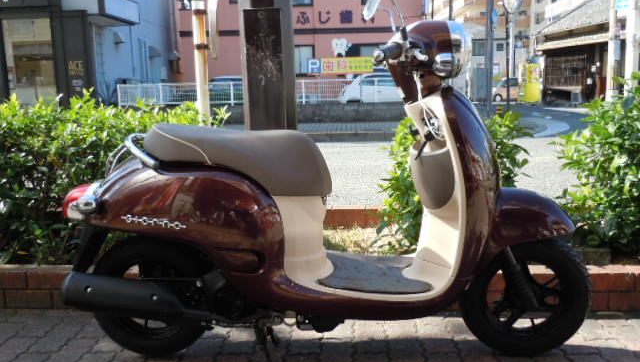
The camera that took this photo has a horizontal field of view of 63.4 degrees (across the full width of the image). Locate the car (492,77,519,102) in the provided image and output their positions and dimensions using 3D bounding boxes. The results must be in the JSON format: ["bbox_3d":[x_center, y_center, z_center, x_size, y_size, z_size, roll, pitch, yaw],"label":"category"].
[{"bbox_3d":[11.587,-5.483,31.447,3.450,1.500,1.480,-1,10,3],"label":"car"}]

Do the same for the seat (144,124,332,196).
[{"bbox_3d":[-0.252,-0.077,1.579,0.575,0.225,0.270,-1,10,3],"label":"seat"}]

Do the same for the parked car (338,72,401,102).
[{"bbox_3d":[2.392,-3.227,19.200,3.500,1.550,1.520,-4,10,-13],"label":"parked car"}]

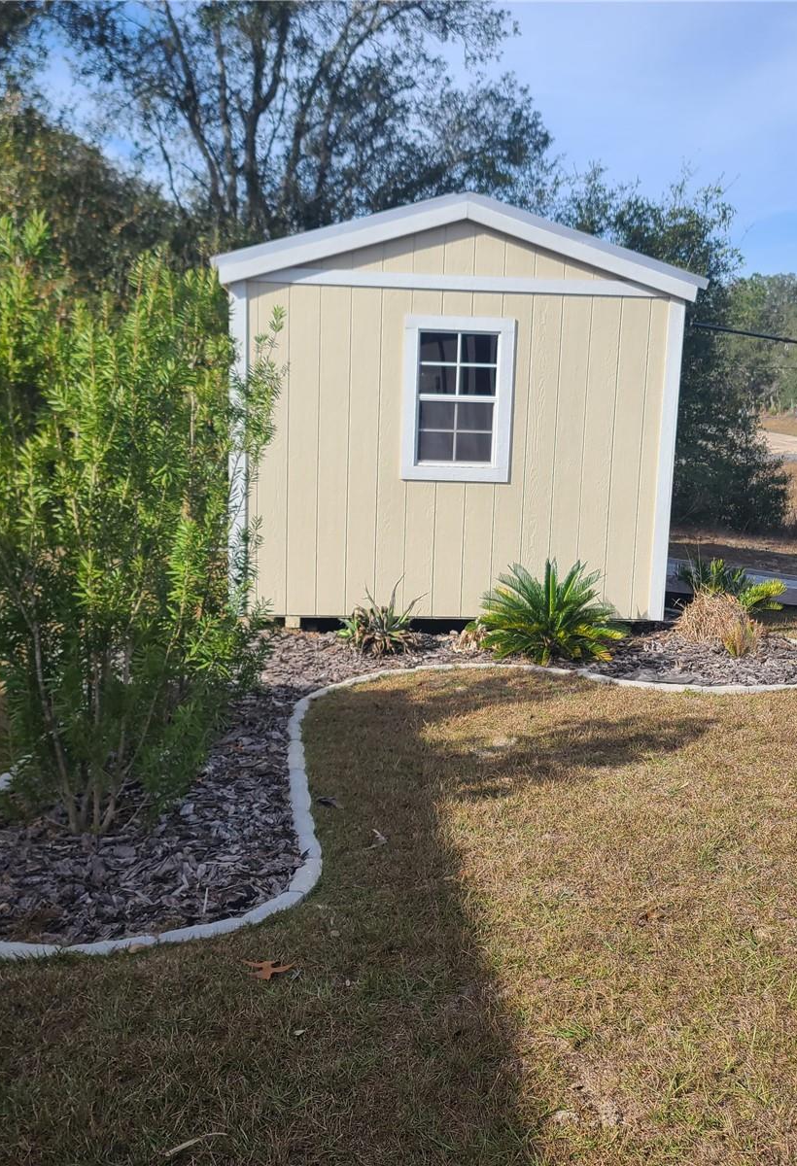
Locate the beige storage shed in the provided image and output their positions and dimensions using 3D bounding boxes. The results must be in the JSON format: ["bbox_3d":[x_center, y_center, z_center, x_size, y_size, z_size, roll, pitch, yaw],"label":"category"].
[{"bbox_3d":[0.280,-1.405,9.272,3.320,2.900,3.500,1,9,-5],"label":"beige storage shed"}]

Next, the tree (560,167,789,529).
[{"bbox_3d":[3.996,-3.333,16.202,3.700,5.300,3.500,1,9,-5],"label":"tree"}]

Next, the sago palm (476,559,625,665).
[{"bbox_3d":[0.989,0.139,7.289,0.970,0.600,0.930,1,9,-5],"label":"sago palm"}]

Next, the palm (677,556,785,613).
[{"bbox_3d":[2.436,0.049,8.254,0.850,0.580,0.800,1,9,-5],"label":"palm"}]

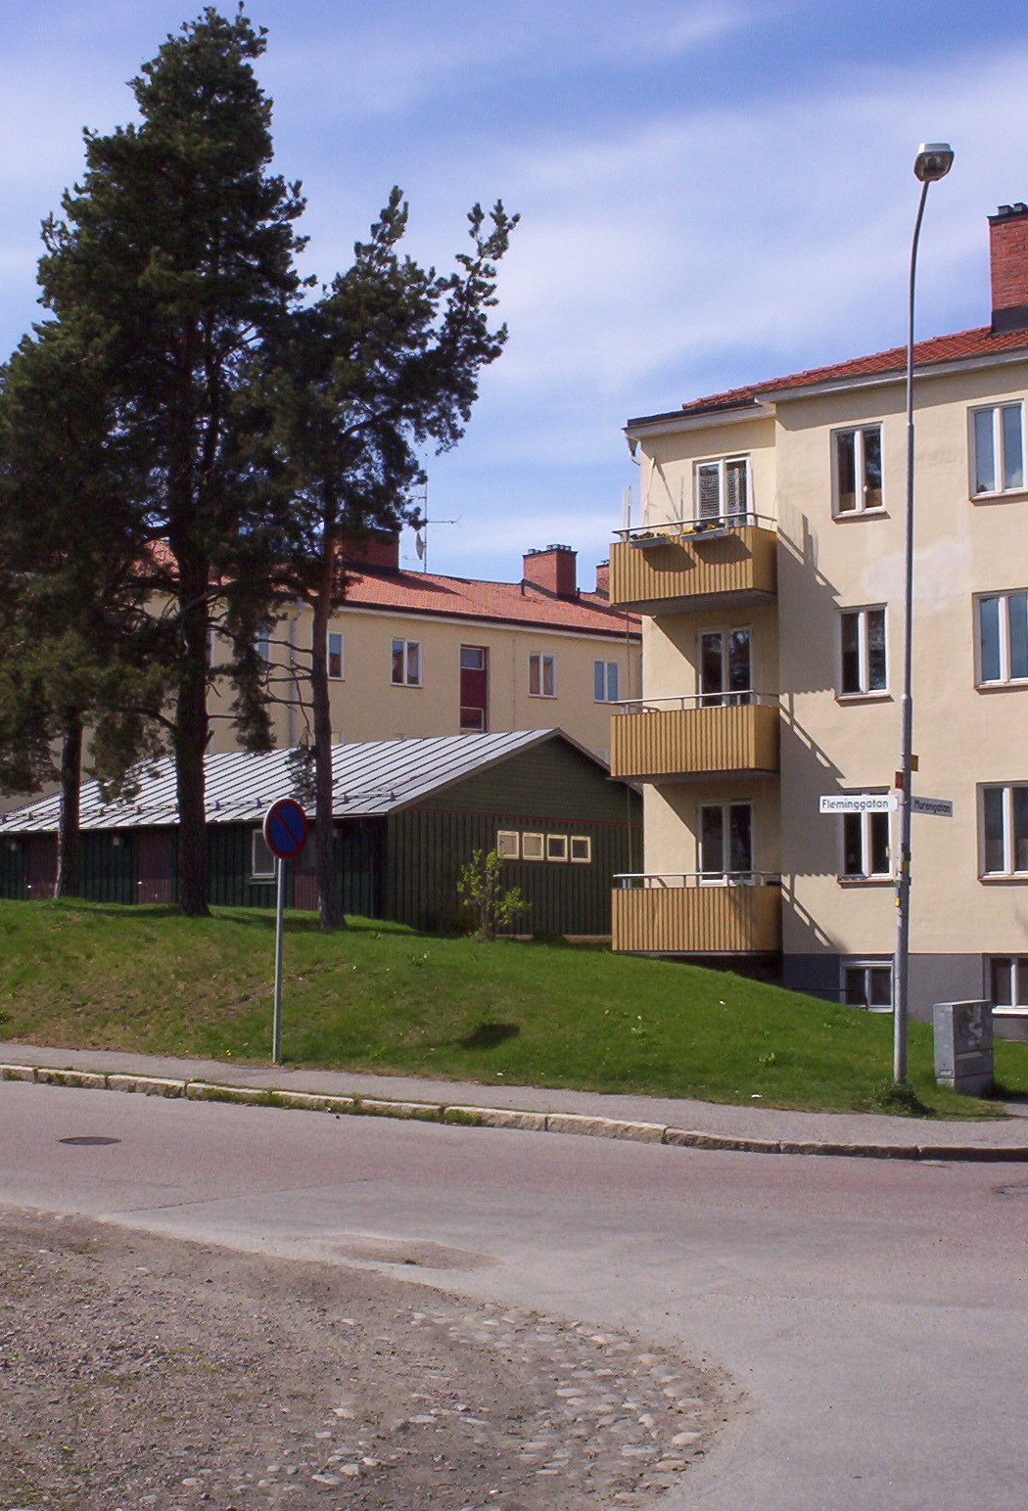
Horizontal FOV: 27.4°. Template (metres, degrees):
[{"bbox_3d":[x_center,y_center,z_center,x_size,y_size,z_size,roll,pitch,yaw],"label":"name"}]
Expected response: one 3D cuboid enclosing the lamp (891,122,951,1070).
[{"bbox_3d":[3.903,-1.363,20.126,0.330,9.124,0.800,3,-6,-30],"label":"lamp"}]

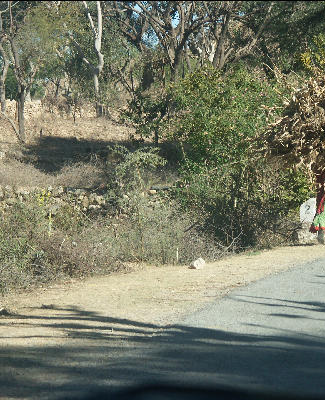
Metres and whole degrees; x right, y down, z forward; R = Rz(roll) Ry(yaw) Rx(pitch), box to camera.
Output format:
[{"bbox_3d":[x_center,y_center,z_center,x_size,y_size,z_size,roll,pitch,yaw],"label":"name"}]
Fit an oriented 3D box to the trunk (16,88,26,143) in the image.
[{"bbox_3d":[-3.574,-2.142,57.000,0.240,1.369,0.220,0,1,0],"label":"trunk"}]

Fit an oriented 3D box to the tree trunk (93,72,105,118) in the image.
[{"bbox_3d":[-2.106,-3.505,74.000,0.360,1.514,0.330,0,1,0],"label":"tree trunk"}]

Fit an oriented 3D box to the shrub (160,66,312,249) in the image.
[{"bbox_3d":[1.185,-0.680,36.000,2.400,2.914,2.300,0,1,0],"label":"shrub"}]

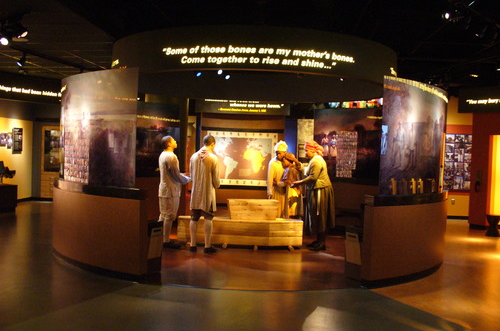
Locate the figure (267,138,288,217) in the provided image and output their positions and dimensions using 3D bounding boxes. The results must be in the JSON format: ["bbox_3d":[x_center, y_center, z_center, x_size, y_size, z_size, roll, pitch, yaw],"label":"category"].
[{"bbox_3d":[0.531,0.437,9.137,0.470,1.717,0.400,1,2,-38],"label":"figure"}]

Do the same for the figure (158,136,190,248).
[{"bbox_3d":[-1.153,0.405,8.297,0.530,1.721,0.500,2,2,-5],"label":"figure"}]

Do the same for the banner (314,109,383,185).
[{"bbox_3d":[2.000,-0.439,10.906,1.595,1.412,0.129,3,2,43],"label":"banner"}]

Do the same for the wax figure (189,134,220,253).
[{"bbox_3d":[-0.671,0.416,8.097,0.490,1.742,0.420,2,2,9],"label":"wax figure"}]

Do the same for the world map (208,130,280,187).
[{"bbox_3d":[-0.187,-0.162,14.296,1.912,1.449,0.050,2,2,0],"label":"world map"}]

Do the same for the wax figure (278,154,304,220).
[{"bbox_3d":[0.691,0.549,9.000,0.380,1.513,0.440,0,2,-41],"label":"wax figure"}]

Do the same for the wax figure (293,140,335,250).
[{"bbox_3d":[1.028,0.468,8.577,0.670,1.721,0.520,2,2,13],"label":"wax figure"}]

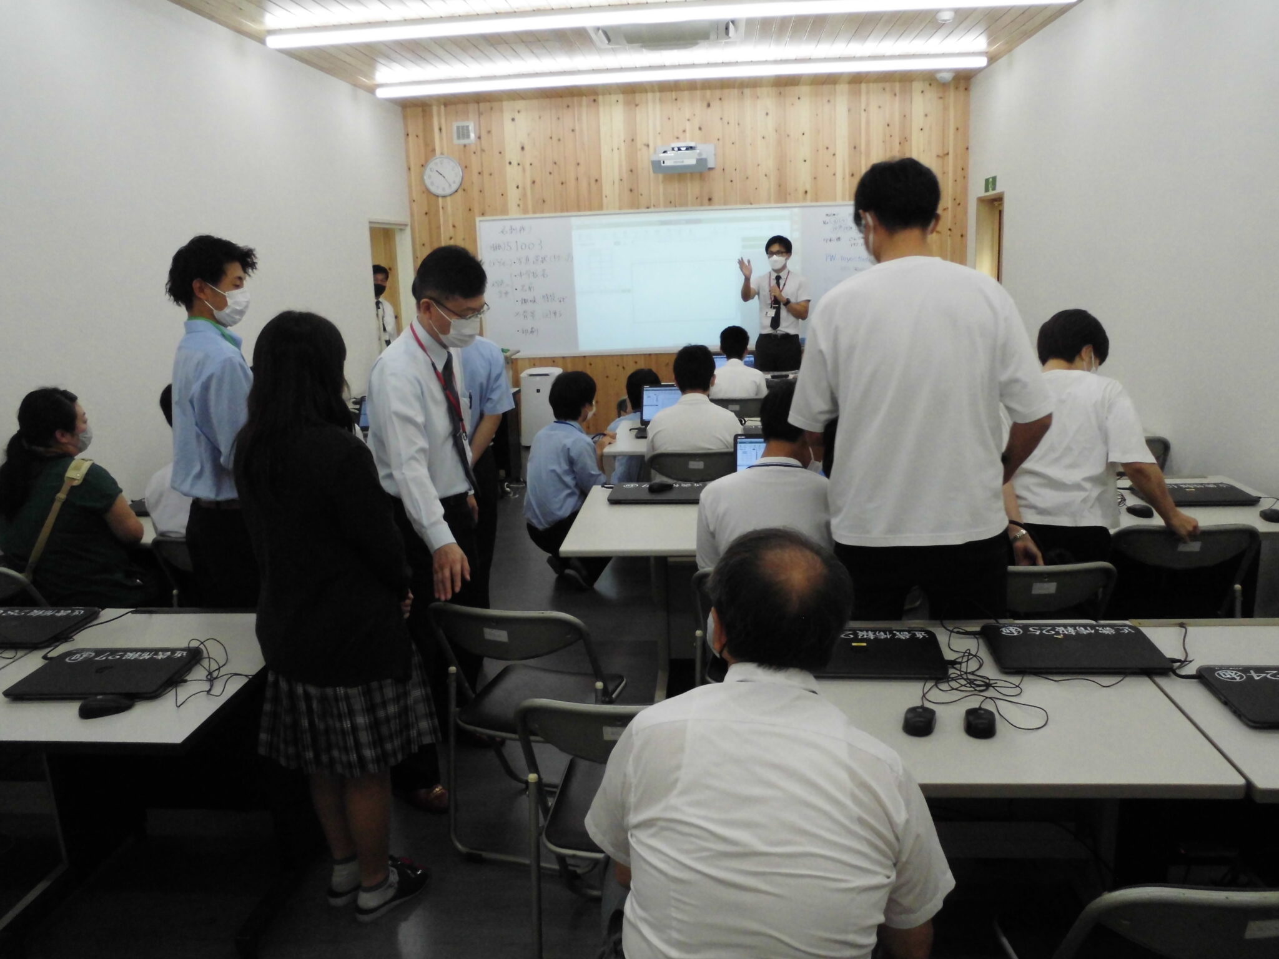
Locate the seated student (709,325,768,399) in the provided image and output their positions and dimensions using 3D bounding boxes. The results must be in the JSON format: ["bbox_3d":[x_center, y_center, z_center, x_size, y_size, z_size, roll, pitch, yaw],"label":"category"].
[{"bbox_3d":[0.627,-0.396,6.126,0.440,1.200,0.680,0,13,7],"label":"seated student"}]

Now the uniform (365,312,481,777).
[{"bbox_3d":[-0.648,0.232,2.993,0.340,1.450,0.480,3,14,21],"label":"uniform"}]

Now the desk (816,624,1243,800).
[{"bbox_3d":[0.730,0.798,2.186,0.800,0.705,0.750,-1,14,5],"label":"desk"}]

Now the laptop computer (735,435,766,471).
[{"bbox_3d":[0.561,-0.035,3.638,0.370,0.240,0.280,-1,13,5],"label":"laptop computer"}]

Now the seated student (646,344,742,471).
[{"bbox_3d":[0.265,-0.039,4.591,0.480,1.240,0.700,0,13,7],"label":"seated student"}]

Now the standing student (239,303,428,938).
[{"bbox_3d":[-0.752,0.375,2.386,0.440,1.560,0.370,10,18,41],"label":"standing student"}]

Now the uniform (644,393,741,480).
[{"bbox_3d":[0.257,-0.125,4.463,0.470,0.600,0.360,-1,14,5],"label":"uniform"}]

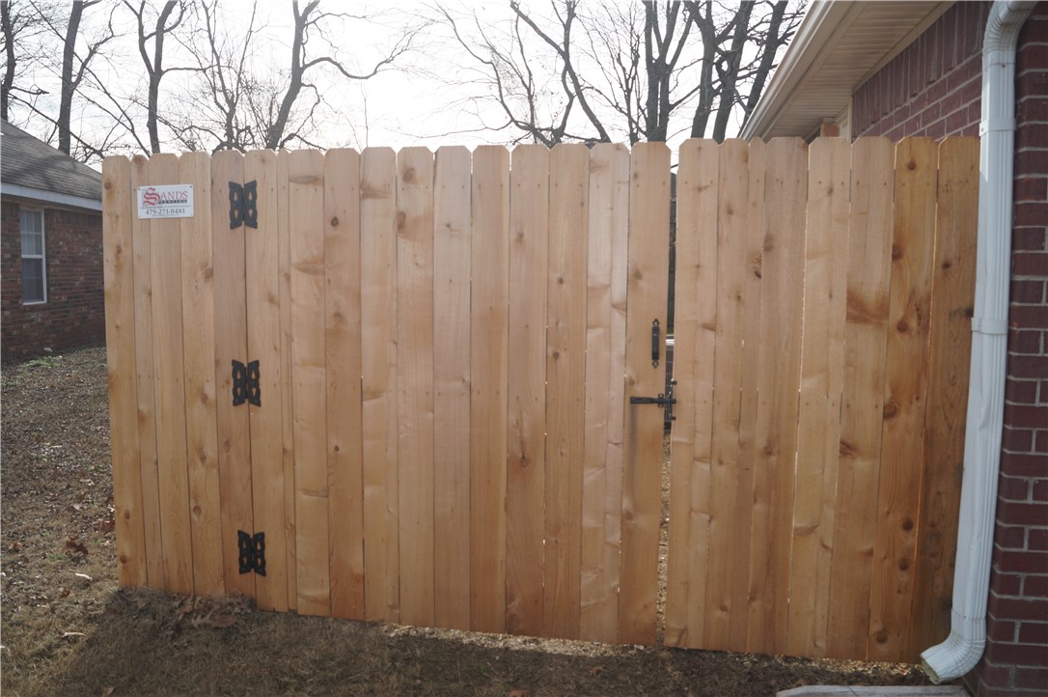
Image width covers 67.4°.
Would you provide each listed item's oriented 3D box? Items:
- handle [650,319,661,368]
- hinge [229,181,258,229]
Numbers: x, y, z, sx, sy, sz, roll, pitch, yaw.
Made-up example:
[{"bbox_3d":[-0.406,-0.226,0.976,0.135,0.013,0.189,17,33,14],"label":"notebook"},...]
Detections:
[{"bbox_3d":[0.464,-0.017,2.760,0.028,0.173,0.048,1,6,10],"label":"handle"},{"bbox_3d":[-1.067,-0.545,2.989,0.117,0.182,0.018,1,6,10],"label":"hinge"}]

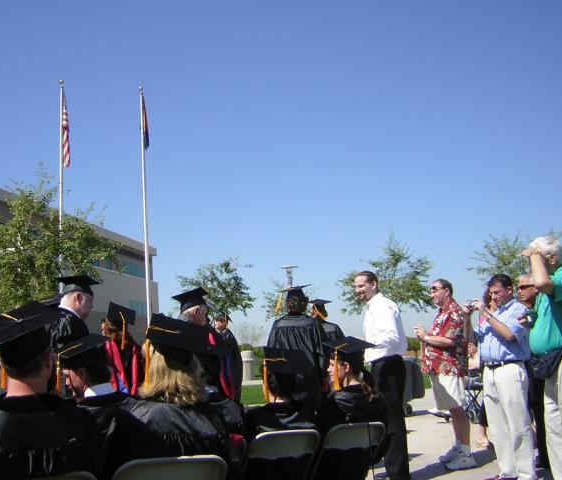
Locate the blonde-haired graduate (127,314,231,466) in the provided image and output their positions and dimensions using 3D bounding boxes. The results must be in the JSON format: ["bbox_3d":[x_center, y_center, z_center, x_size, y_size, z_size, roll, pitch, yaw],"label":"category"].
[{"bbox_3d":[-0.454,1.052,2.979,0.530,1.380,0.750,-2,-9,-6],"label":"blonde-haired graduate"}]

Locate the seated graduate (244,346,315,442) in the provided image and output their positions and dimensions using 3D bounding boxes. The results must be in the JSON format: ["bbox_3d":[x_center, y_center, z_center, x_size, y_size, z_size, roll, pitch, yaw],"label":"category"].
[{"bbox_3d":[0.015,1.225,3.608,0.550,1.250,0.800,-2,-10,-7],"label":"seated graduate"}]

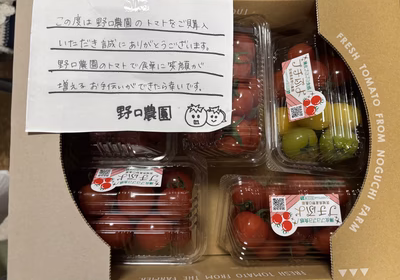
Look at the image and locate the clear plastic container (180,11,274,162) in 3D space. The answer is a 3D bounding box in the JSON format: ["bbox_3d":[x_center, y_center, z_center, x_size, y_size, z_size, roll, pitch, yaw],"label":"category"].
[{"bbox_3d":[0.025,-0.048,0.306,0.091,0.060,0.151,0,89,0],"label":"clear plastic container"}]

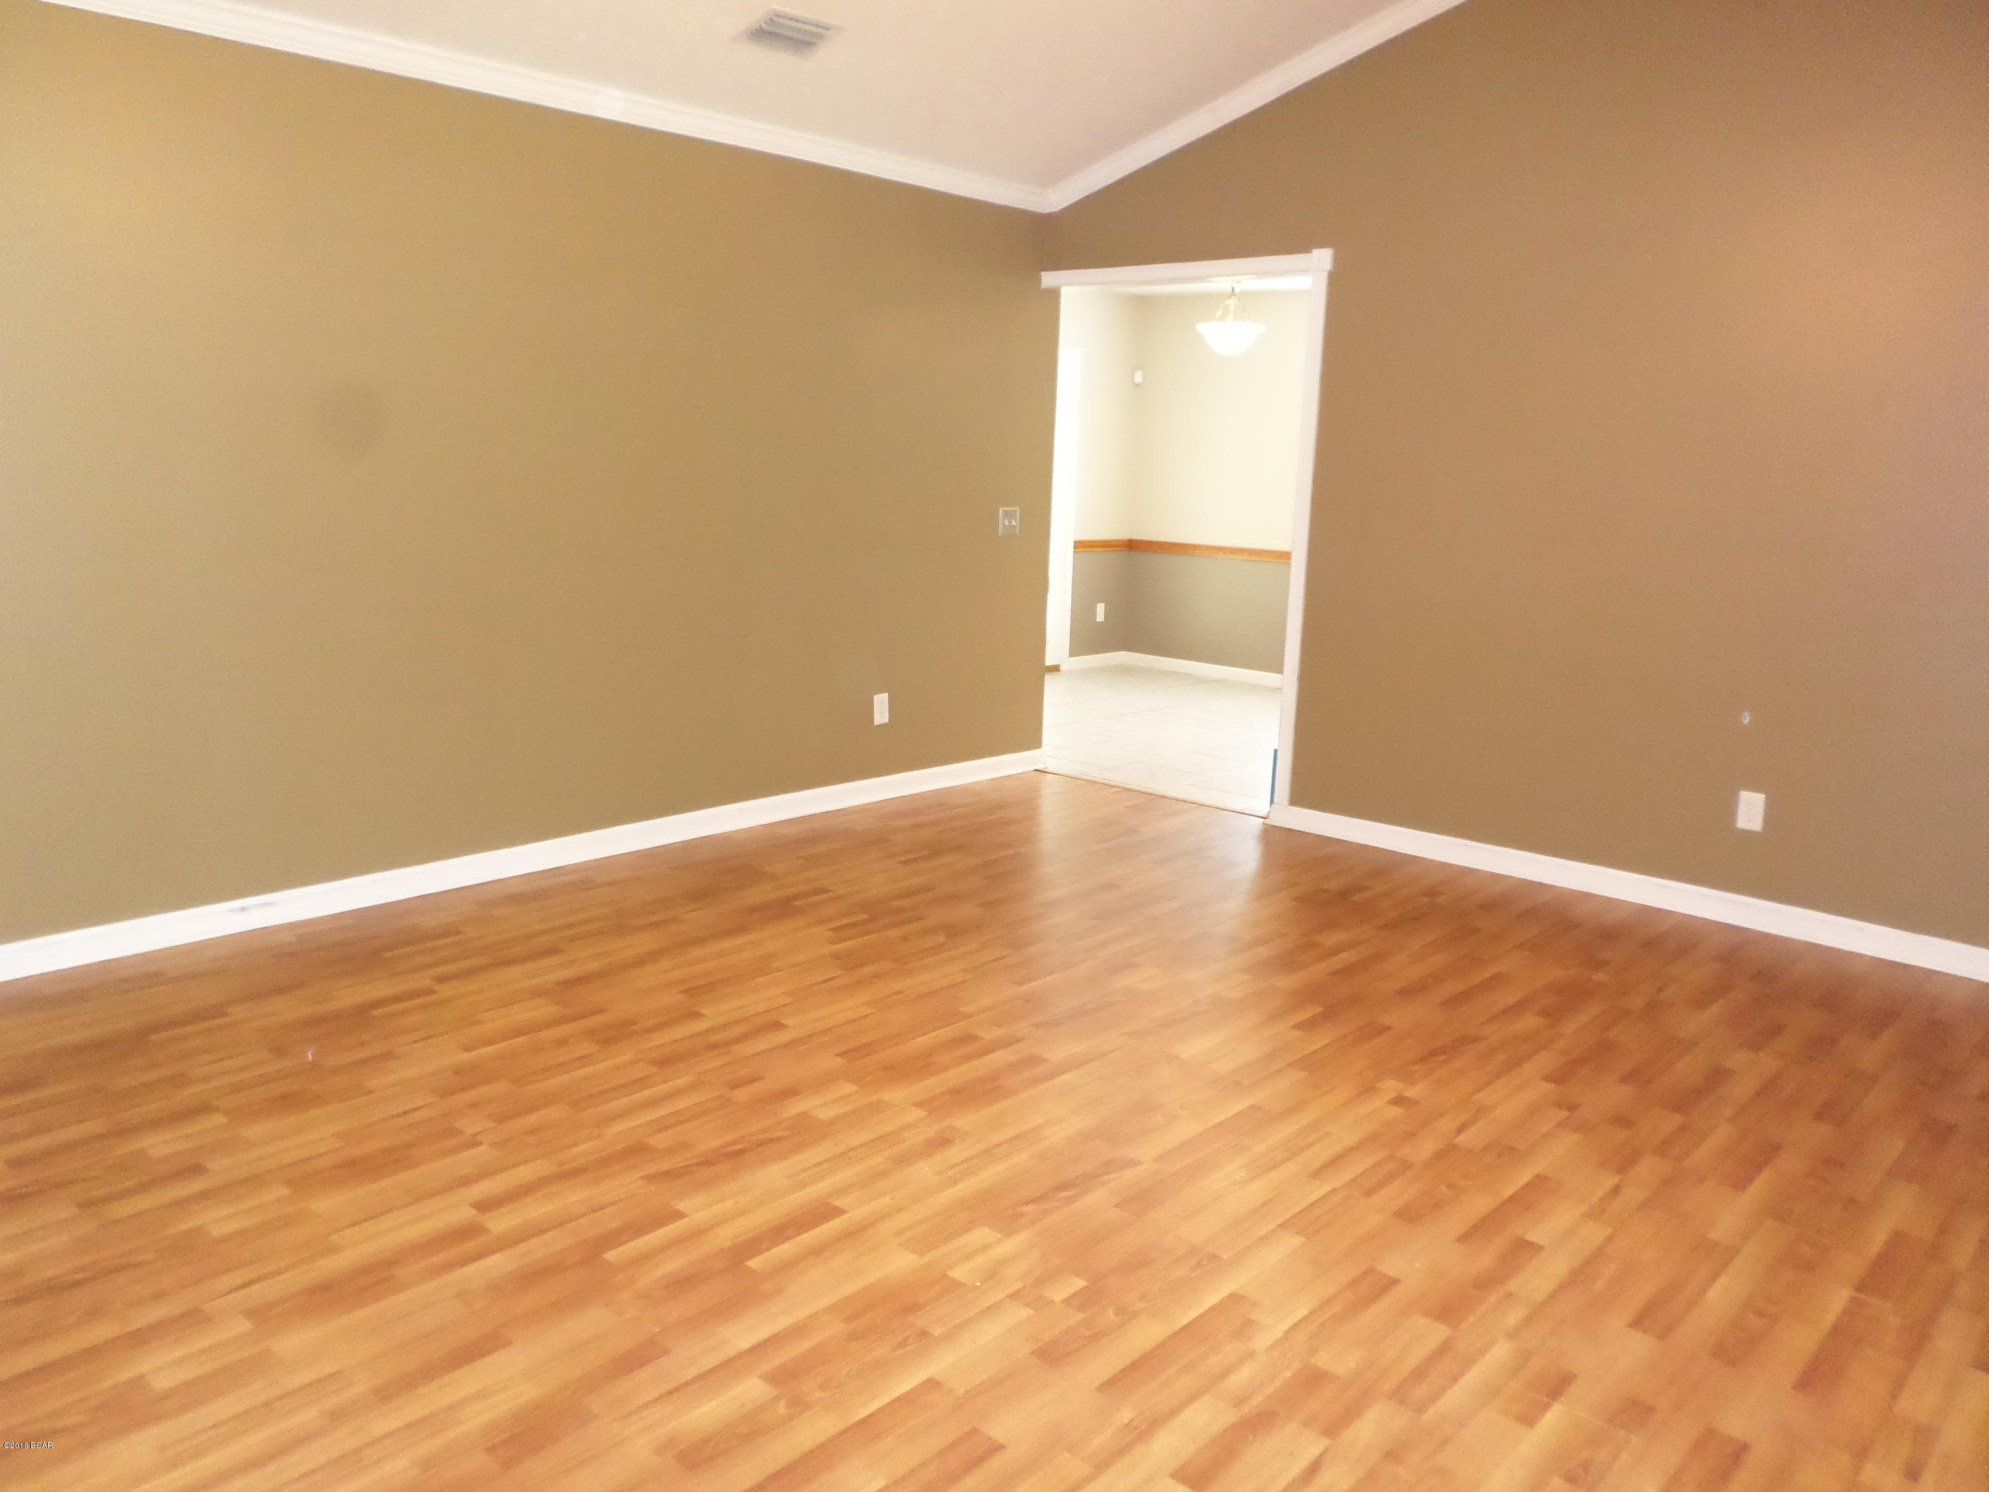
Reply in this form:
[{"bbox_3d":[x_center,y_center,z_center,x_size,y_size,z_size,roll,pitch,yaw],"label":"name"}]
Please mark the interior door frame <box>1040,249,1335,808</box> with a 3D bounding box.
[{"bbox_3d":[0.714,-0.863,5.870,1.391,2.123,0.120,12,15,42],"label":"interior door frame"}]

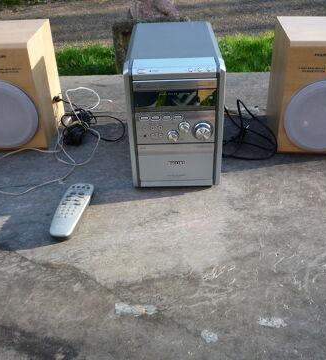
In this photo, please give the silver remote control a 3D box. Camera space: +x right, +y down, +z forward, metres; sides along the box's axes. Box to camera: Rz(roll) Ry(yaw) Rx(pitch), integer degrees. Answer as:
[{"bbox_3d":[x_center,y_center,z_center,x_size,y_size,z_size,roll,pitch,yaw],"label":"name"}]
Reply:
[{"bbox_3d":[-0.169,0.059,0.788,0.055,0.021,0.162,2,34,6],"label":"silver remote control"}]

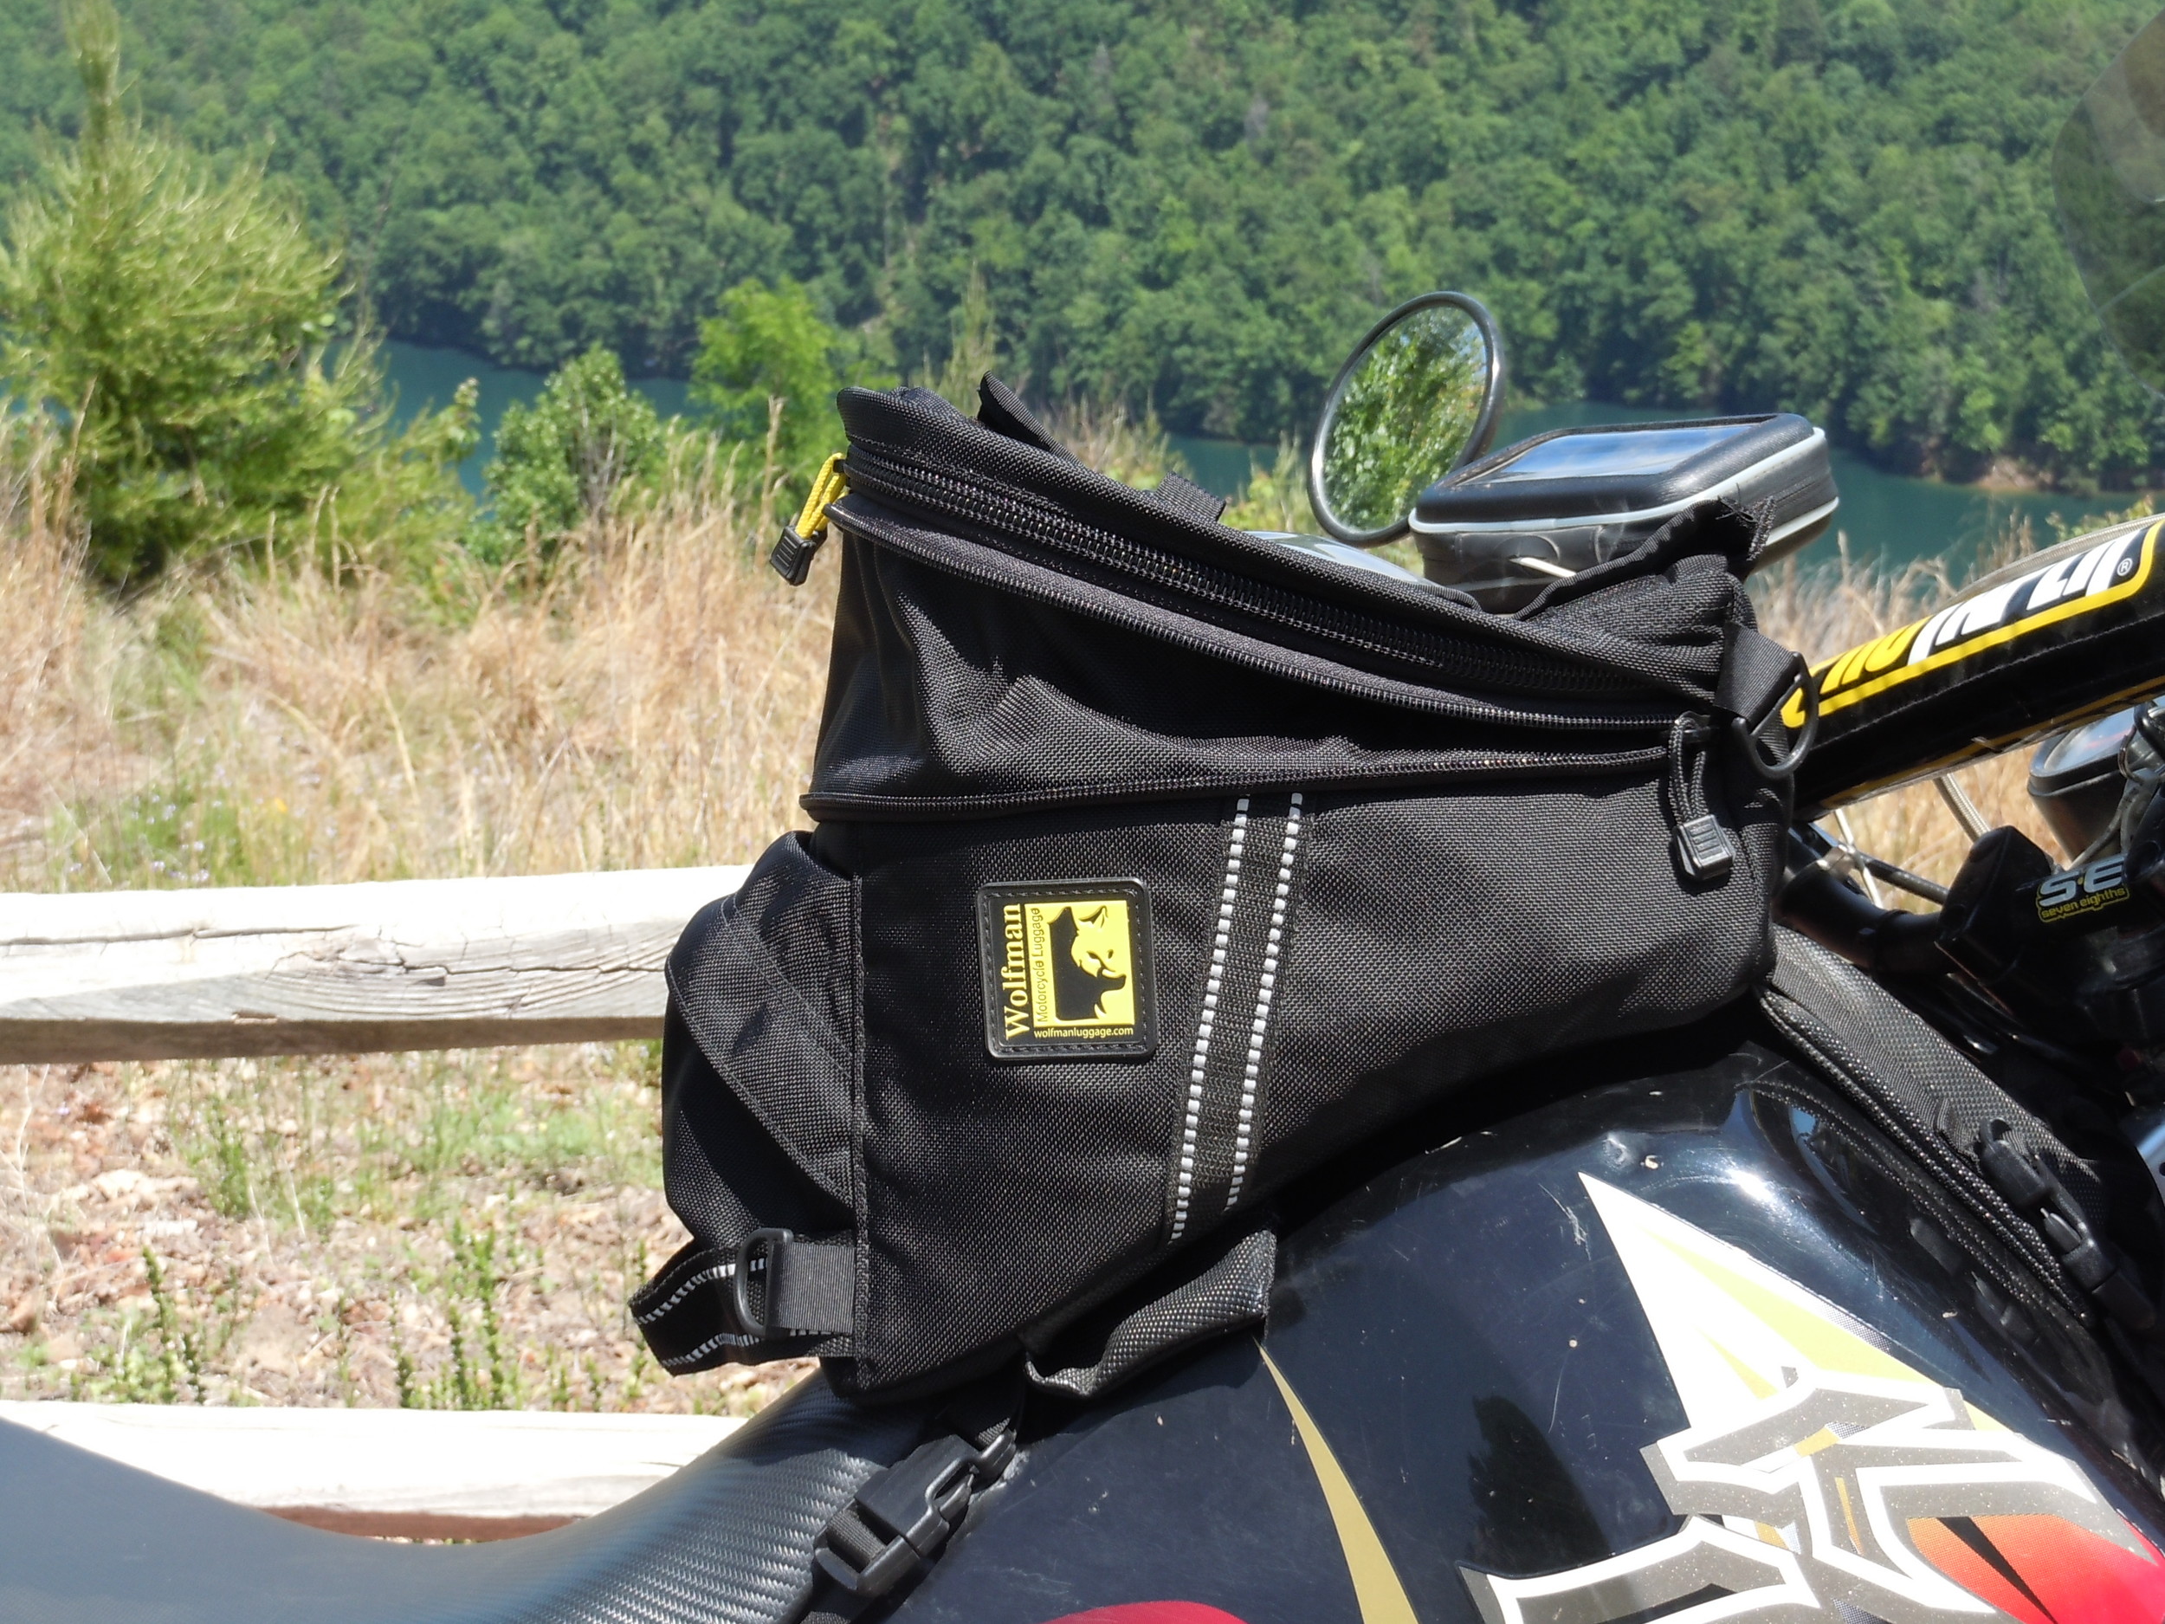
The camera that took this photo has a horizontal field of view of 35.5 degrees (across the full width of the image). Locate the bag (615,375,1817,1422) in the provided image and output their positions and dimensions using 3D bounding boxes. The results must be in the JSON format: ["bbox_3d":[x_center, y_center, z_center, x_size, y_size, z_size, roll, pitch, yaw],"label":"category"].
[{"bbox_3d":[0.042,0.019,1.100,0.345,0.305,0.210,0,2,4],"label":"bag"}]

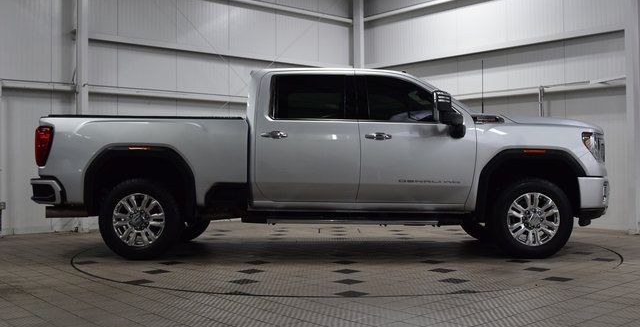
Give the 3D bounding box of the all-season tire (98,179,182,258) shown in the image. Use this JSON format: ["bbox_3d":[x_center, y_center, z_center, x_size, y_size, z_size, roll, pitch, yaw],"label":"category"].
[{"bbox_3d":[-1.845,0.567,6.637,0.840,0.840,0.280,0,-1,0],"label":"all-season tire"}]

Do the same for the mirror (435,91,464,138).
[{"bbox_3d":[1.284,-0.476,6.375,0.330,0.436,0.340,0,-1,0],"label":"mirror"}]

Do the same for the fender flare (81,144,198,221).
[{"bbox_3d":[-1.833,0.187,6.527,1.158,0.751,0.160,0,-1,0],"label":"fender flare"}]

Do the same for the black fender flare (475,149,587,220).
[{"bbox_3d":[2.149,0.210,6.561,1.140,0.733,0.160,0,-1,0],"label":"black fender flare"}]

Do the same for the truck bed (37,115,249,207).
[{"bbox_3d":[-1.827,-0.017,7.520,2.194,0.947,2.060,0,-1,0],"label":"truck bed"}]

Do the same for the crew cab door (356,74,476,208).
[{"bbox_3d":[0.986,-0.256,6.655,1.219,1.380,0.270,0,-1,0],"label":"crew cab door"}]

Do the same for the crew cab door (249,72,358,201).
[{"bbox_3d":[-0.138,-0.267,6.639,1.092,1.385,0.270,0,-1,0],"label":"crew cab door"}]

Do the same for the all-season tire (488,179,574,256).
[{"bbox_3d":[2.198,0.560,6.681,0.840,0.840,0.280,0,-1,0],"label":"all-season tire"}]

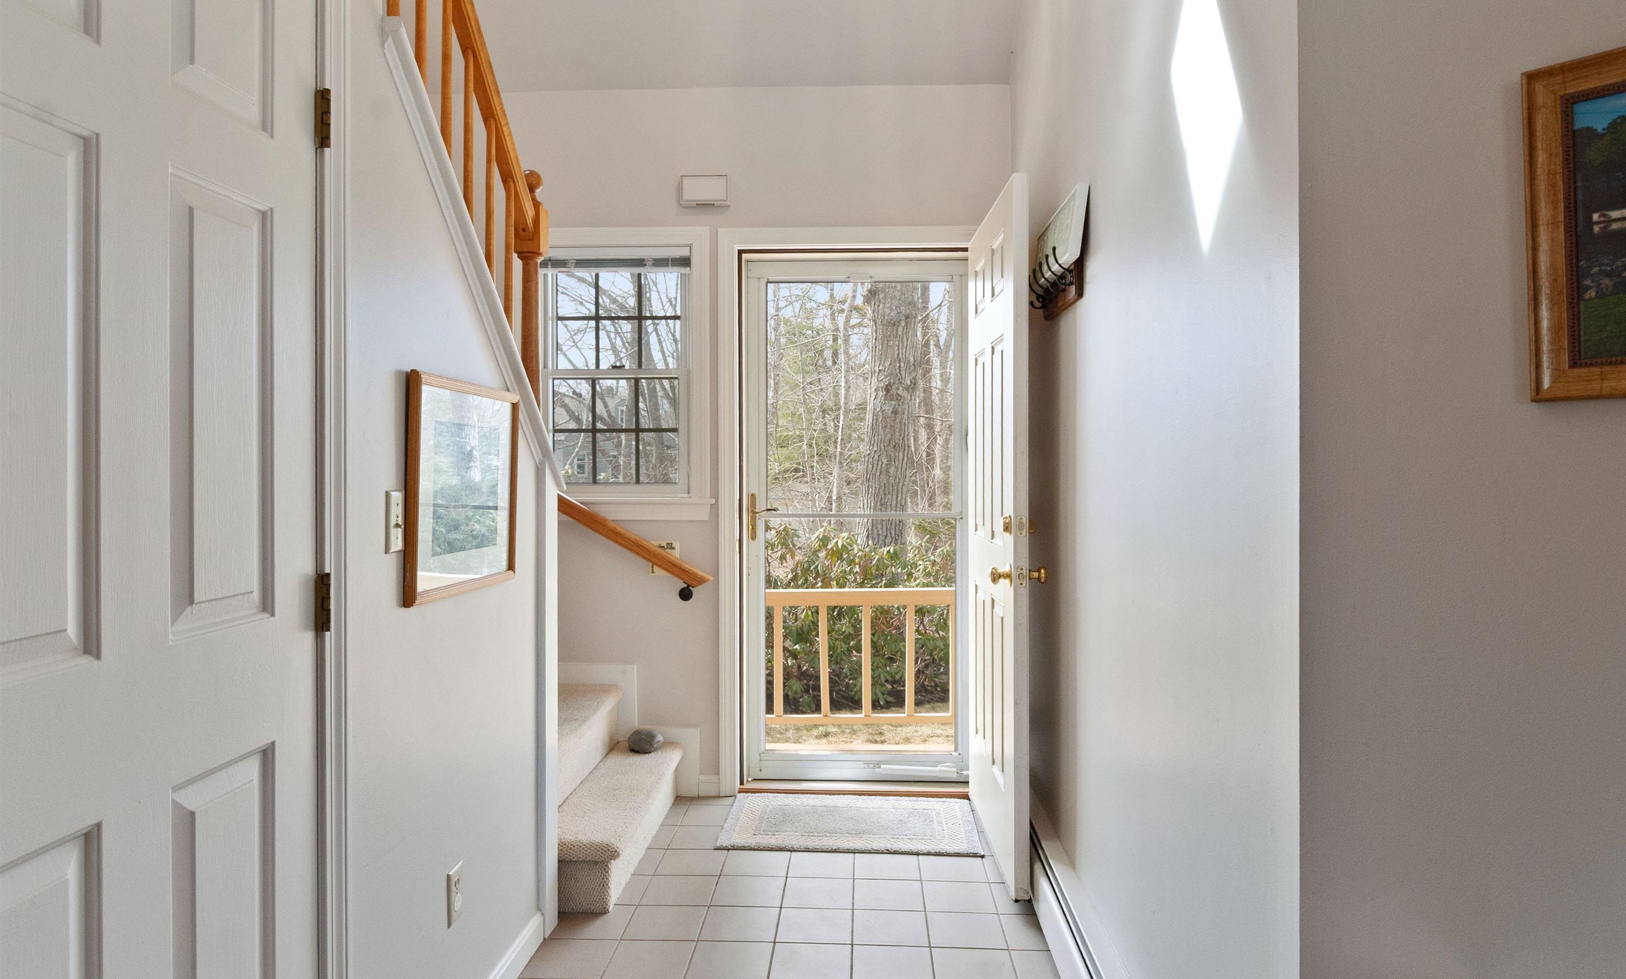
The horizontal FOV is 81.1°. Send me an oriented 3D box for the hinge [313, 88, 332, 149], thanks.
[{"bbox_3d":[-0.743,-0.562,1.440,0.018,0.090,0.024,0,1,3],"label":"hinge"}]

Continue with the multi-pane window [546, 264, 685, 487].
[{"bbox_3d":[-0.742,-0.440,3.580,0.545,0.900,0.060,0,1,3],"label":"multi-pane window"}]

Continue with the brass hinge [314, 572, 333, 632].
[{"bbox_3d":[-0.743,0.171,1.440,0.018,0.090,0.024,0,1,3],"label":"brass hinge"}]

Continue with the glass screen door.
[{"bbox_3d":[0.177,0.114,3.620,0.860,2.000,0.045,0,1,3],"label":"glass screen door"}]

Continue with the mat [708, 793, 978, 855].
[{"bbox_3d":[0.132,1.133,3.225,0.850,0.012,0.460,0,1,3],"label":"mat"}]

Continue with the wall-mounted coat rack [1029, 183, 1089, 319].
[{"bbox_3d":[0.627,-0.606,2.530,0.090,0.265,0.480,0,1,3],"label":"wall-mounted coat rack"}]

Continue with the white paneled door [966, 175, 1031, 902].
[{"bbox_3d":[0.585,0.130,3.060,0.046,2.030,0.820,0,1,1],"label":"white paneled door"}]

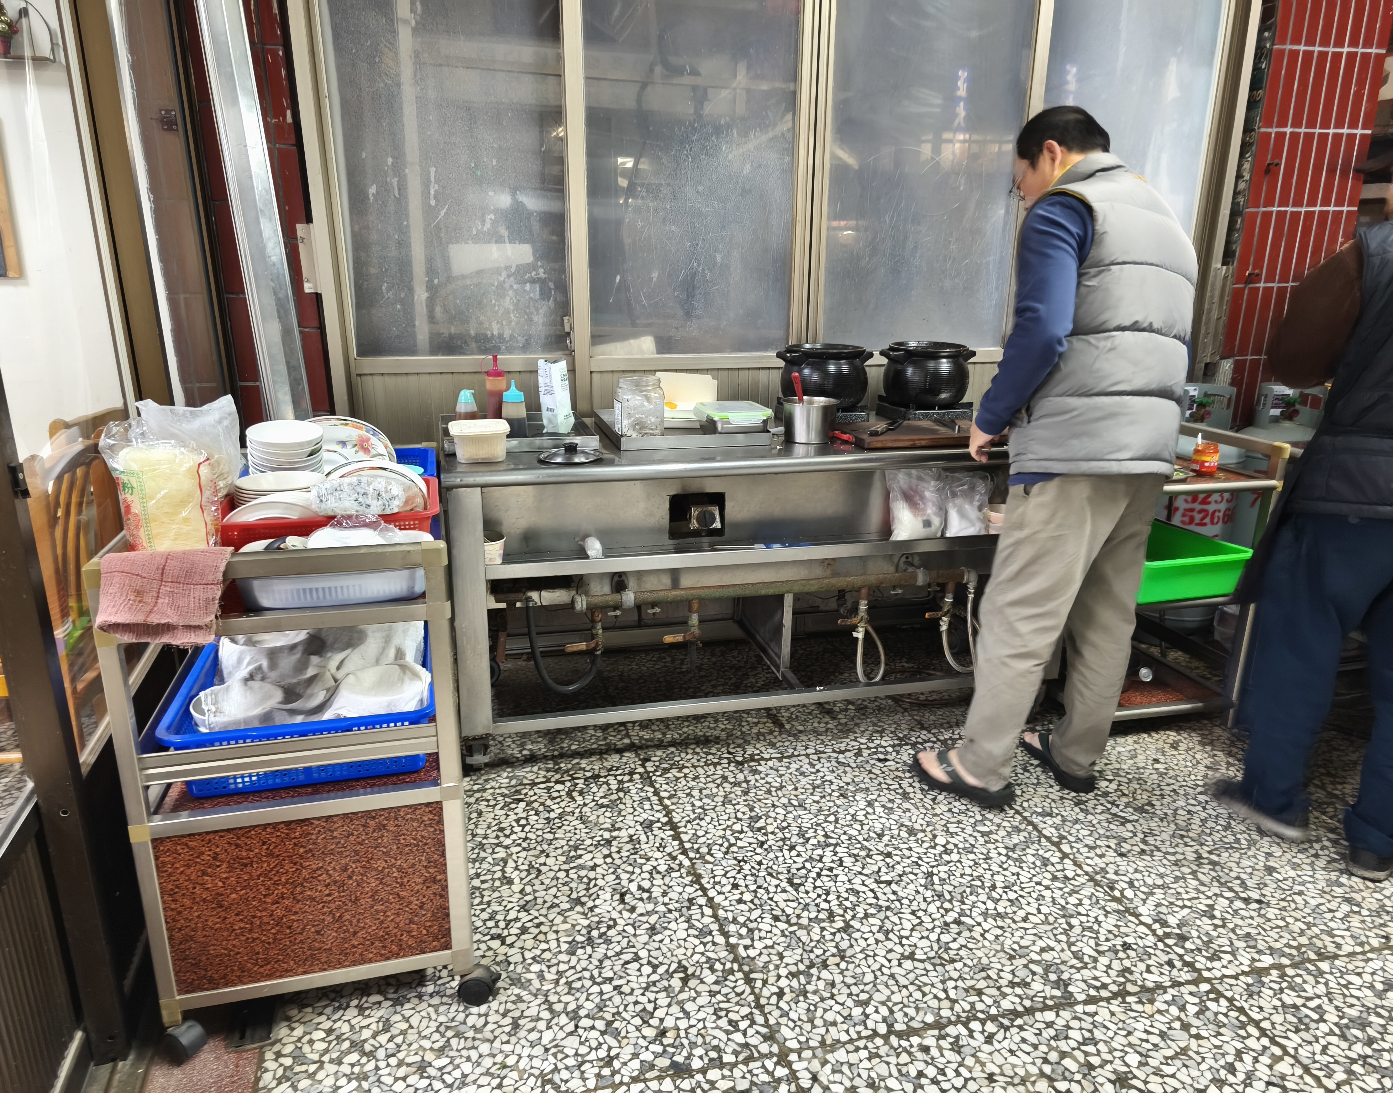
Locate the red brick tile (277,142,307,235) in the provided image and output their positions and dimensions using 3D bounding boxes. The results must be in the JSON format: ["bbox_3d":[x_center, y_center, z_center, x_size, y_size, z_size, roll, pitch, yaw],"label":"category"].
[{"bbox_3d":[-1.093,-0.955,2.624,0.057,0.228,0.014,-4,18,-14],"label":"red brick tile"}]

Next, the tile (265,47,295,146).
[{"bbox_3d":[-1.103,-1.192,2.569,0.047,0.232,0.015,-3,18,-11],"label":"tile"}]

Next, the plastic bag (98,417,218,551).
[{"bbox_3d":[-0.797,-0.051,1.457,0.165,0.280,0.100,-1,17,-5],"label":"plastic bag"}]

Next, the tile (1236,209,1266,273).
[{"bbox_3d":[1.889,-1.027,3.334,0.052,0.238,0.014,-4,18,-14],"label":"tile"}]

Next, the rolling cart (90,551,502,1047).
[{"bbox_3d":[-0.737,0.313,1.958,0.525,0.890,0.800,-4,18,-14],"label":"rolling cart"}]

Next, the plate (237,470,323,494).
[{"bbox_3d":[-0.734,-0.114,1.714,0.165,0.022,0.165,-4,18,-14],"label":"plate"}]

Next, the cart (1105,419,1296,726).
[{"bbox_3d":[1.246,0.045,2.927,0.470,0.835,0.670,-4,18,-13],"label":"cart"}]

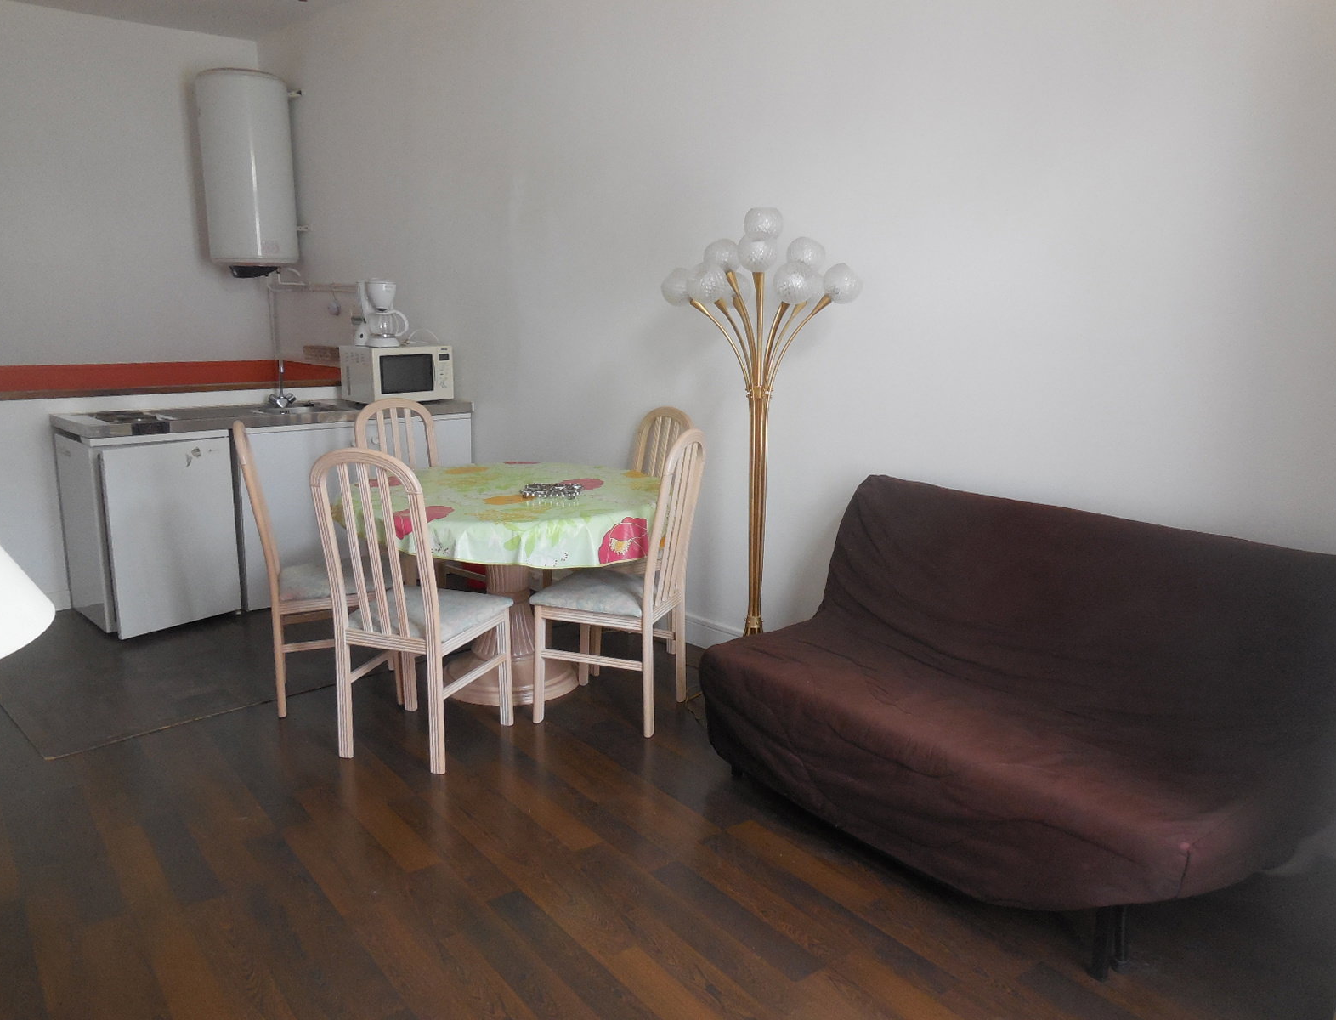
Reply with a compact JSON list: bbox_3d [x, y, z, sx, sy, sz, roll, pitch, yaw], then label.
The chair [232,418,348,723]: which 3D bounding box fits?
[{"bbox_3d":[-1.238,0.178,3.522,0.530,1.000,0.430,-4,12,-19],"label":"chair"}]

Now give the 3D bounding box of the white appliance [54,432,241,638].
[{"bbox_3d":[-2.342,0.073,4.436,0.580,0.840,0.540,11,16,43],"label":"white appliance"}]

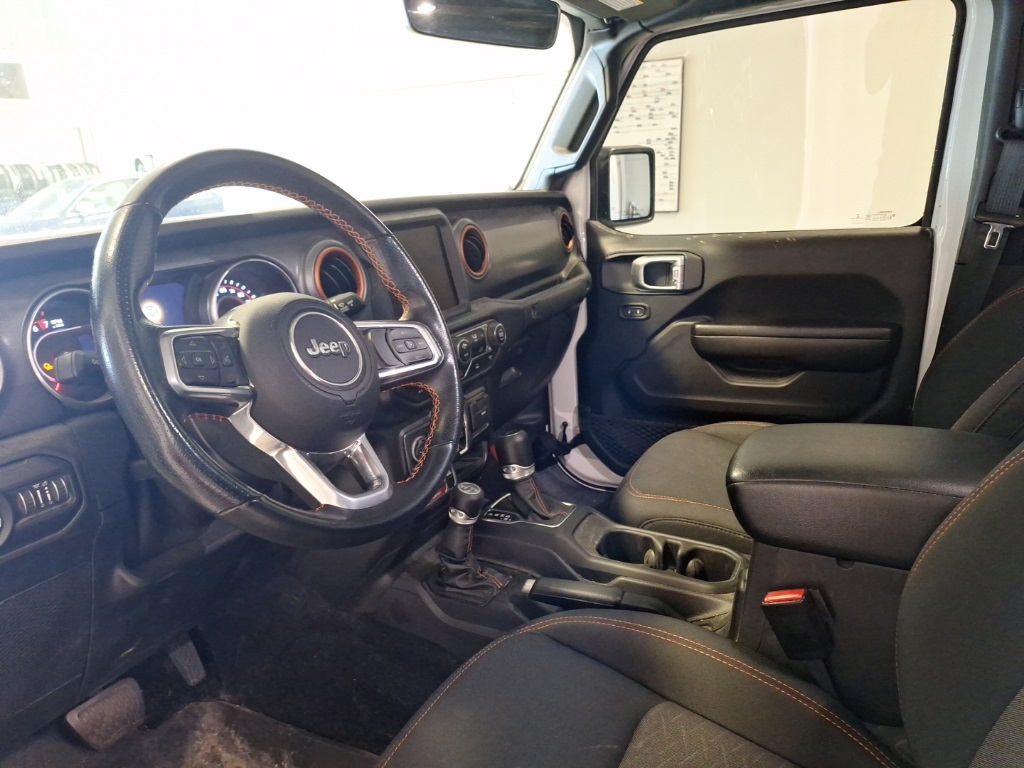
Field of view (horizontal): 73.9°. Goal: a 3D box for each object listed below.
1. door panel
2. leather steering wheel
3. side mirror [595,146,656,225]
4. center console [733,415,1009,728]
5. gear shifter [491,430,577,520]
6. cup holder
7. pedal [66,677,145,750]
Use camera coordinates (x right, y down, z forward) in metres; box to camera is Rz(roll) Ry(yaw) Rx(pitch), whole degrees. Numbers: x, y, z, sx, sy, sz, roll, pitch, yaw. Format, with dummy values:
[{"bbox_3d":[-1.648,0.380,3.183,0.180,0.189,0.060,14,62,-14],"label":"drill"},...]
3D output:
[{"bbox_3d":[0.477,-0.034,1.523,0.740,0.630,0.130,8,21,27],"label":"door panel"},{"bbox_3d":[-0.200,-0.033,0.645,0.110,0.380,0.380,-23,-4,33],"label":"leather steering wheel"},{"bbox_3d":[0.273,-0.506,1.760,0.190,0.200,0.110,-19,25,-41],"label":"side mirror"},{"bbox_3d":[0.468,0.223,0.807,0.360,0.290,0.205,8,21,27],"label":"center console"},{"bbox_3d":[0.035,0.144,1.050,0.115,0.148,0.080,8,21,27],"label":"gear shifter"},{"bbox_3d":[0.219,0.264,0.957,0.205,0.075,0.105,8,21,27],"label":"cup holder"},{"bbox_3d":[-0.636,0.512,1.062,0.035,0.075,0.100,-32,0,34],"label":"pedal"}]

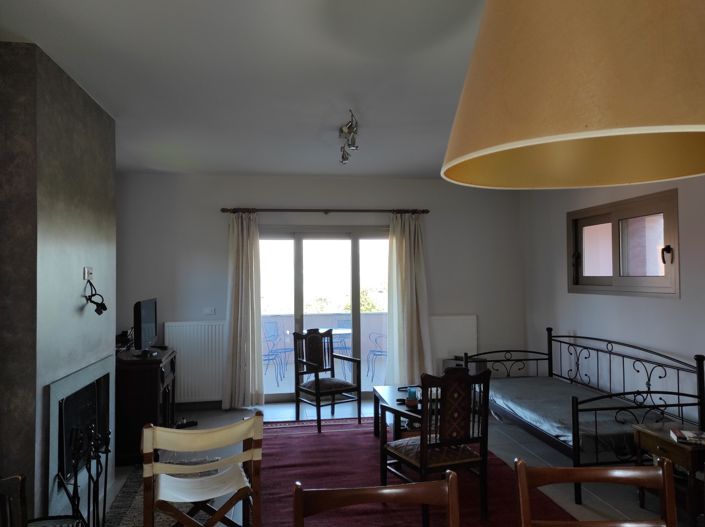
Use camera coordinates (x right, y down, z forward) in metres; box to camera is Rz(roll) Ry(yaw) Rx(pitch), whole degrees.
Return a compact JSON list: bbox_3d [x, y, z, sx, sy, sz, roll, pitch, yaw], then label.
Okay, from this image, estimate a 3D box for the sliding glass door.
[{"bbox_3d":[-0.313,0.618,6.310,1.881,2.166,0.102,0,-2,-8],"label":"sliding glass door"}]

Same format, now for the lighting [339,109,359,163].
[{"bbox_3d":[-0.031,-1.011,4.135,0.152,0.213,0.864,-1,-1,-3],"label":"lighting"}]

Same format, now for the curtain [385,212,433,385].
[{"bbox_3d":[0.666,0.523,6.126,0.630,2.277,0.152,0,-2,-8],"label":"curtain"}]

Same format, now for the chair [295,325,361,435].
[{"bbox_3d":[-0.273,1.188,5.347,0.534,0.959,0.553,0,-2,-35],"label":"chair"}]

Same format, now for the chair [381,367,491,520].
[{"bbox_3d":[0.544,1.126,3.320,0.534,0.959,0.553,0,-2,-22],"label":"chair"}]

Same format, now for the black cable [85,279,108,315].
[{"bbox_3d":[-1.698,0.229,3.369,0.102,0.239,0.203,0,-2,-8],"label":"black cable"}]

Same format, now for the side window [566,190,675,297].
[{"bbox_3d":[2.424,-0.128,4.645,0.102,0.849,1.510,0,-2,-8],"label":"side window"}]

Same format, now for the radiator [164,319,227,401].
[{"bbox_3d":[-1.765,1.122,5.812,0.702,0.915,0.112,0,-2,-8],"label":"radiator"}]

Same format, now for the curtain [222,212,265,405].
[{"bbox_3d":[-1.256,0.538,5.846,0.498,2.277,0.152,0,-2,-8],"label":"curtain"}]

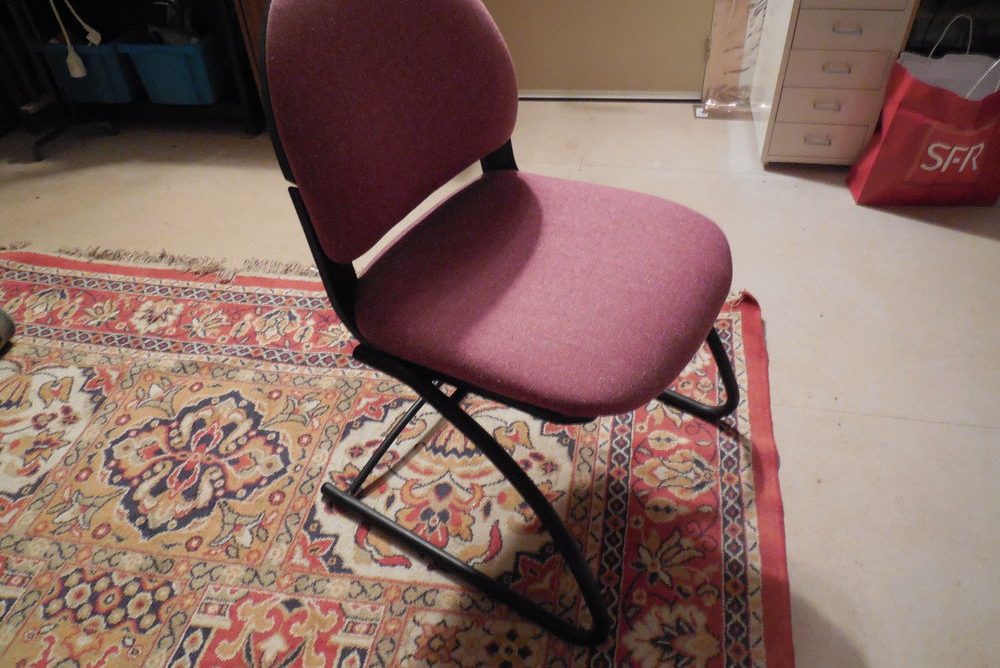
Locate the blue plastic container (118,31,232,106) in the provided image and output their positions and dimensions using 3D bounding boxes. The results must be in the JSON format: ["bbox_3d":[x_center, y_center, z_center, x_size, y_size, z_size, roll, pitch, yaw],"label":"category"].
[{"bbox_3d":[-1.052,-0.987,2.542,0.300,0.215,0.410,3,43,8],"label":"blue plastic container"}]

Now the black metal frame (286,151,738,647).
[{"bbox_3d":[0.047,-0.002,1.165,0.595,0.660,0.562,23,49,26],"label":"black metal frame"}]

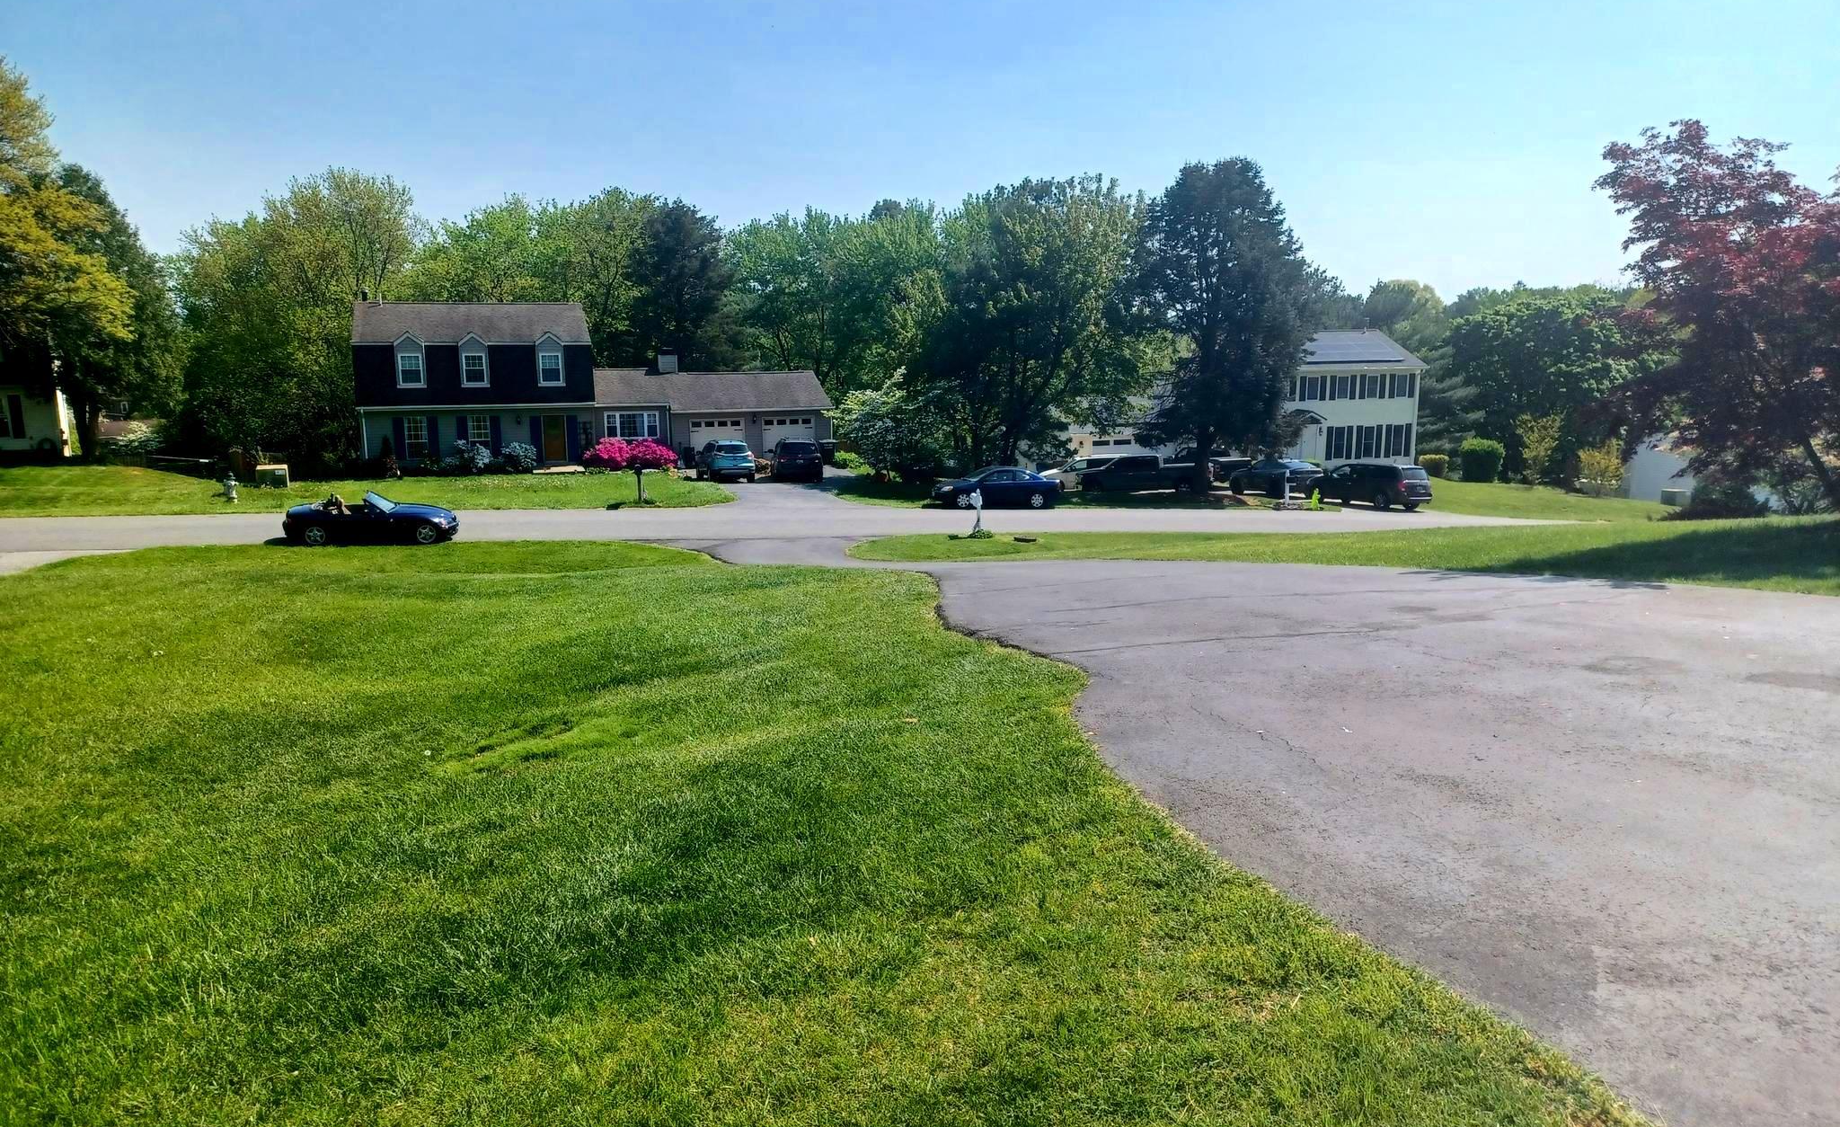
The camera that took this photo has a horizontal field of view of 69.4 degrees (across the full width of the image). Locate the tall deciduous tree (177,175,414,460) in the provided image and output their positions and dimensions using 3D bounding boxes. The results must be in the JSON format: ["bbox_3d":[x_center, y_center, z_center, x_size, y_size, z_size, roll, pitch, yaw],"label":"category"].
[{"bbox_3d":[-28.347,-11.010,60.518,11.195,13.522,10.000,-3,12,-15],"label":"tall deciduous tree"}]

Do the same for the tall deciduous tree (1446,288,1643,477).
[{"bbox_3d":[33.130,-9.507,70.002,10.753,10.074,10.000,0,11,0],"label":"tall deciduous tree"}]

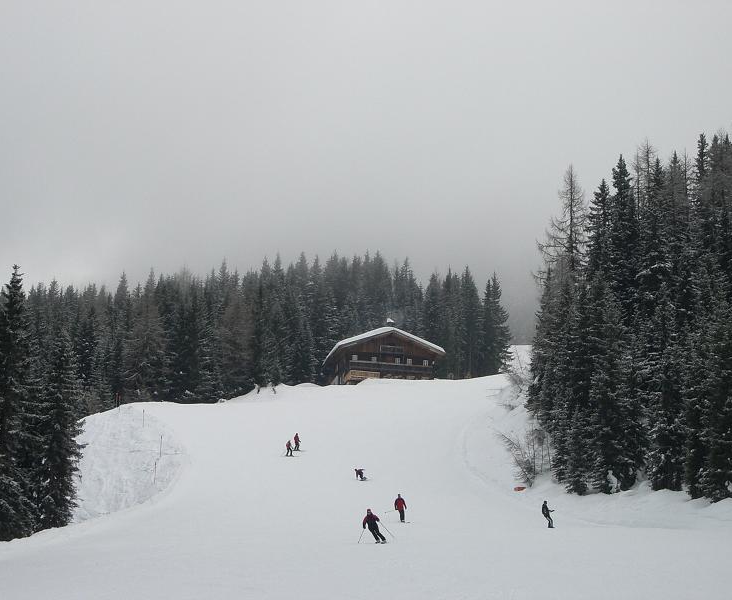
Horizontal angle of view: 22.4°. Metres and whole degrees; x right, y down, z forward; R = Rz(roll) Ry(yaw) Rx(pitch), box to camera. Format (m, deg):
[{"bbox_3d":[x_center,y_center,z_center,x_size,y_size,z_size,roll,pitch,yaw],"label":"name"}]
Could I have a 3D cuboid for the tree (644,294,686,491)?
[{"bbox_3d":[20.976,6.399,129.756,3.087,14.027,3.087,1,-15,0],"label":"tree"}]

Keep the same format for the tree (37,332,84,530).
[{"bbox_3d":[-17.698,7.390,107.477,2.866,11.797,2.866,1,-15,0],"label":"tree"}]

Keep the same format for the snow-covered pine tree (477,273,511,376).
[{"bbox_3d":[17.495,3.380,253.858,4.662,14.840,4.662,1,-15,0],"label":"snow-covered pine tree"}]

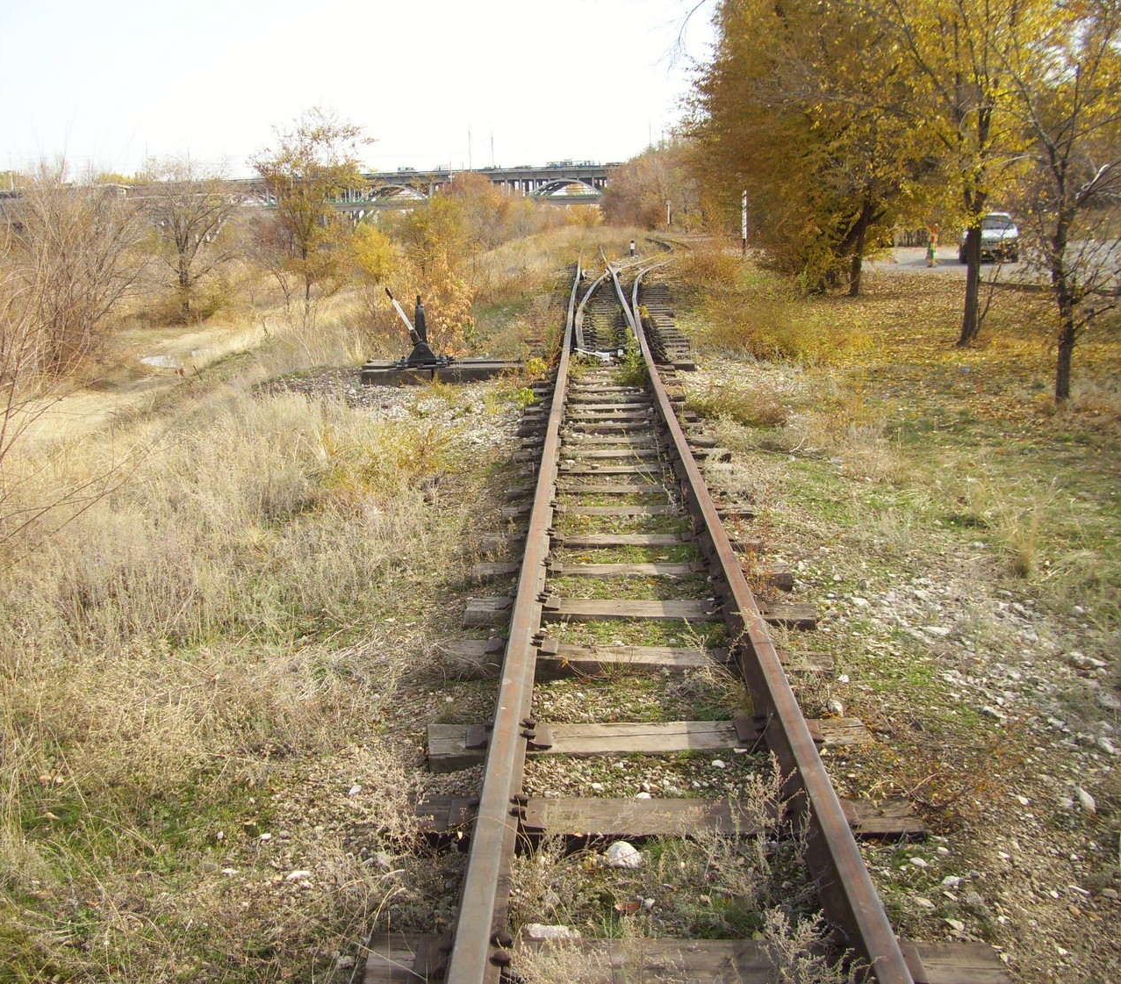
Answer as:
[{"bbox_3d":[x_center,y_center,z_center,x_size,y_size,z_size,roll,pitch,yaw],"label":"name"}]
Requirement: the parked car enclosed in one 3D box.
[{"bbox_3d":[12.880,-7.674,38.780,1.700,1.460,4.200,3,13,14],"label":"parked car"}]

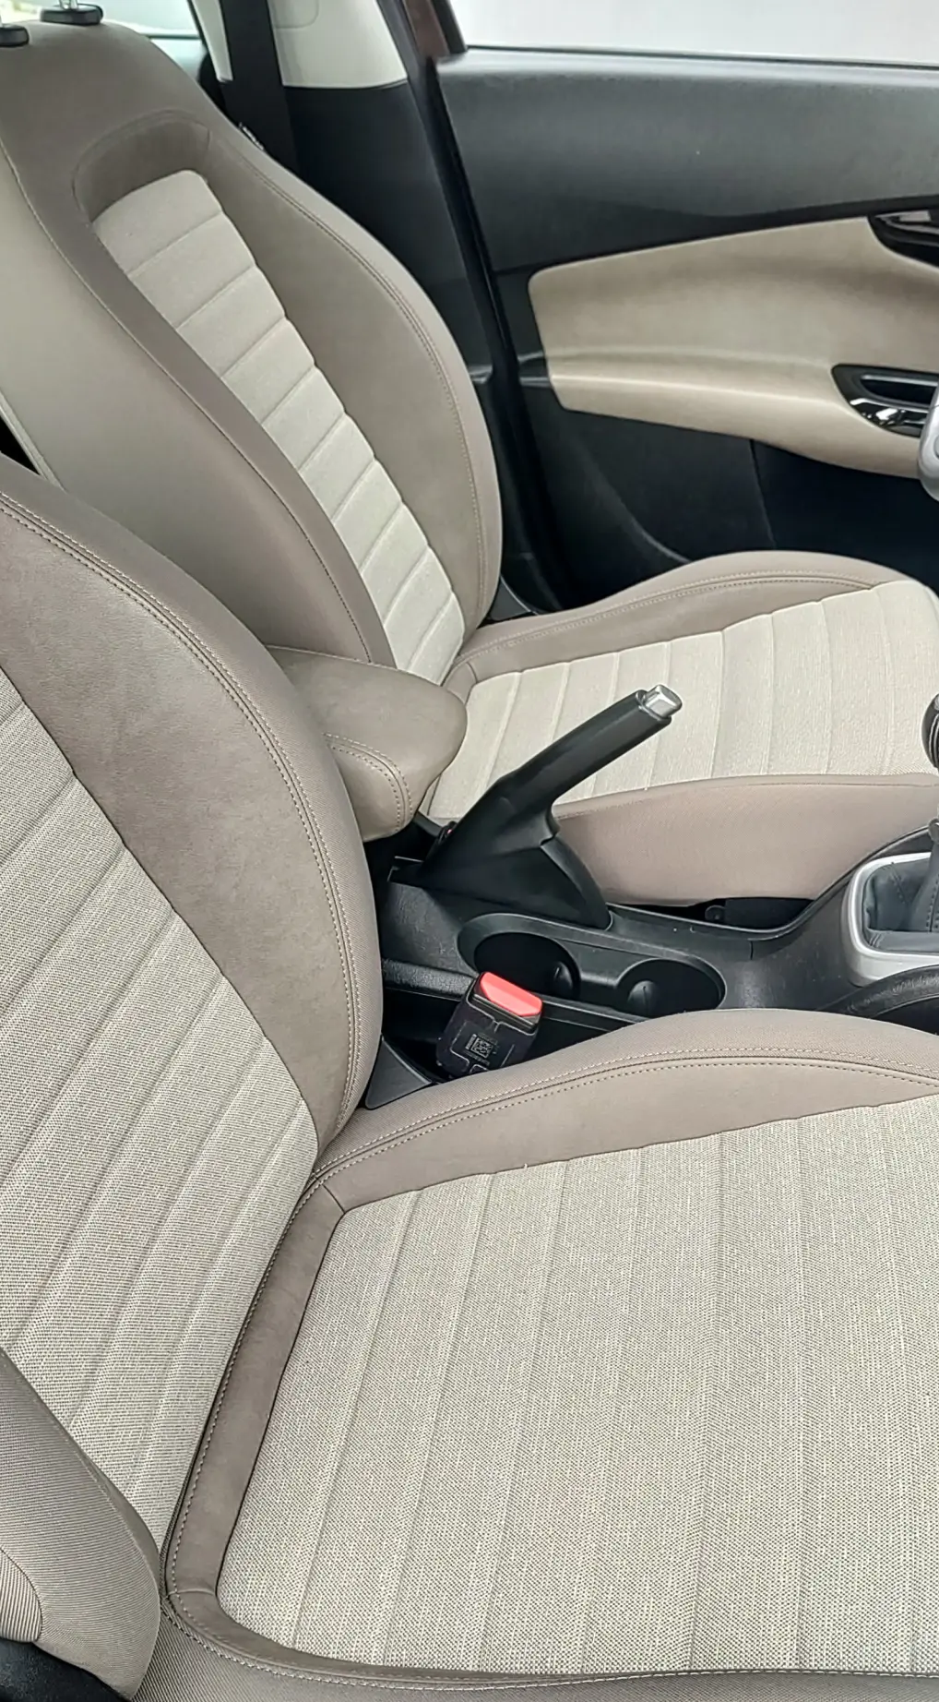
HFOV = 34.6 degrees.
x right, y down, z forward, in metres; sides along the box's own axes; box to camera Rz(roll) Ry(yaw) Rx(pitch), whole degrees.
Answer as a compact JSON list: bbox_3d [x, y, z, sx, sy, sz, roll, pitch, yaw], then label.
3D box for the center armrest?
[{"bbox_3d":[-0.149,-0.077,1.027,0.297,0.100,0.125,6,35,9],"label":"center armrest"}]

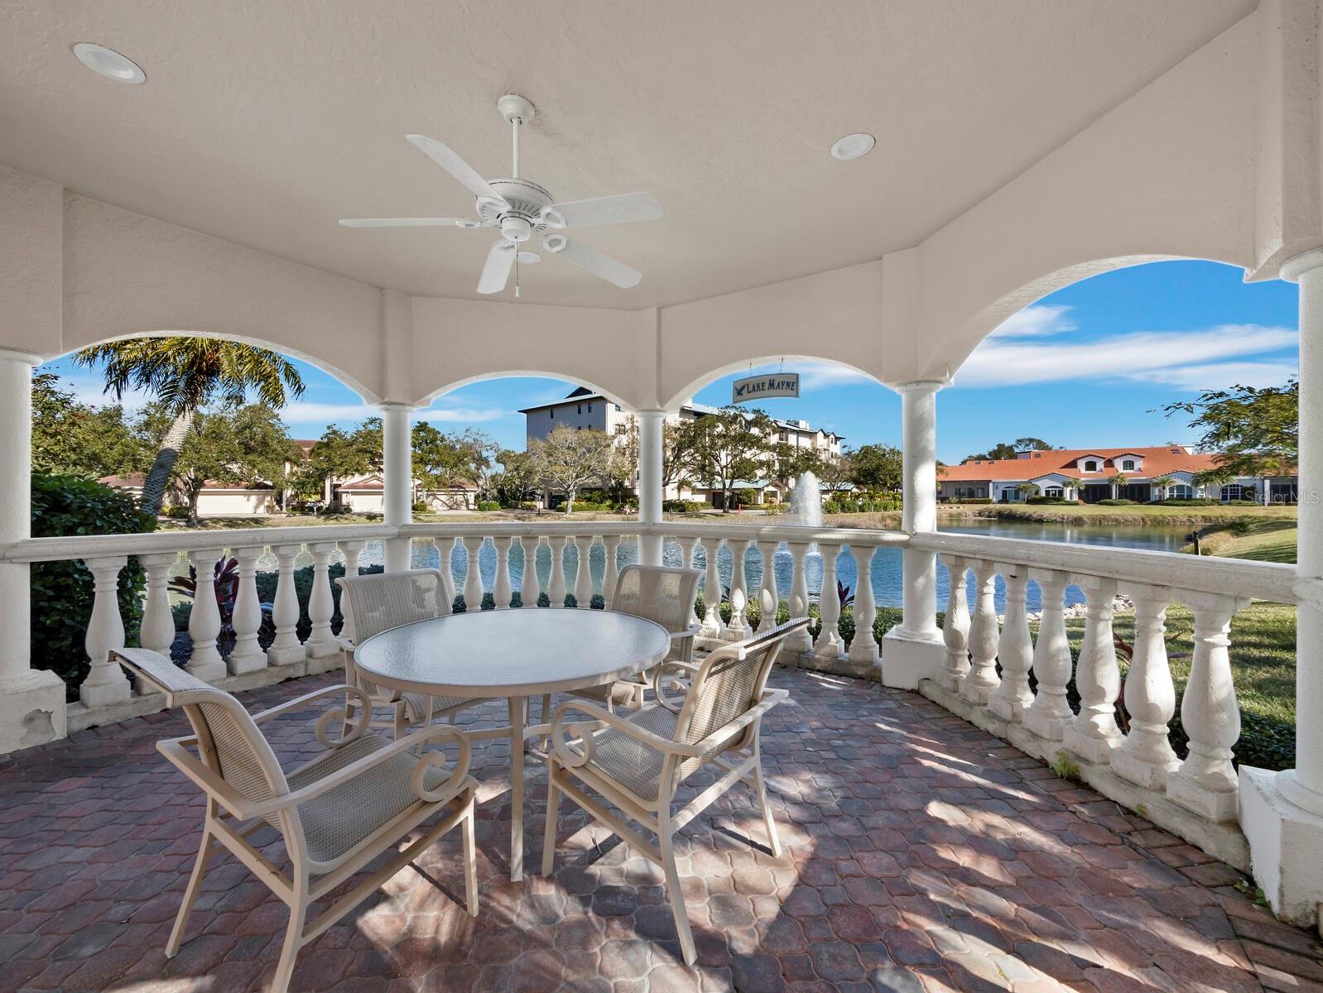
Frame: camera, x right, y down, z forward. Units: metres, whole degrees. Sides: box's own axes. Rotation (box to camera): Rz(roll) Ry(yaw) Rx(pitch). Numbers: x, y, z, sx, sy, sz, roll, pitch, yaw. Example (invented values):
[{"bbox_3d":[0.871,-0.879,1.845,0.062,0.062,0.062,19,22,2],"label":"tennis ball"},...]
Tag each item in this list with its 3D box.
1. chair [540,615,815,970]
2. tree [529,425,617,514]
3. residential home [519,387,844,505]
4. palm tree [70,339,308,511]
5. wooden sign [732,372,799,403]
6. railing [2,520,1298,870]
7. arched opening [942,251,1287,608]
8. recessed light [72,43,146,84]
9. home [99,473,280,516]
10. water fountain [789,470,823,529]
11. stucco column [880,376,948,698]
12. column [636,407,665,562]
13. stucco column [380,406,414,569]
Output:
[{"bbox_3d":[0.072,0.880,1.885,0.750,0.900,0.640,0,0,36],"label":"chair"},{"bbox_3d":[-9.193,-2.865,56.000,9.200,9.400,8.800,0,0,-9],"label":"tree"},{"bbox_3d":[10.000,-7.200,102.000,19.000,17.700,72.000,0,0,43],"label":"residential home"},{"bbox_3d":[-12.400,-1.600,14.500,4.700,6.600,4.700,0,0,-41],"label":"palm tree"},{"bbox_3d":[0.854,-0.894,4.409,0.583,0.215,0.040,0,0,35],"label":"wooden sign"},{"bbox_3d":[-0.366,0.787,3.736,5.985,1.086,2.926,0,0,11],"label":"railing"},{"bbox_3d":[2.018,-0.392,2.744,0.270,1.423,1.889,0,0,-12],"label":"arched opening"},{"bbox_3d":[-2.108,-1.655,2.050,0.197,0.025,0.197,0,0,0],"label":"recessed light"},{"bbox_3d":[-53.600,-0.300,62.000,15.000,4.800,10.000,0,0,-30],"label":"home"},{"bbox_3d":[6.512,0.695,24.000,1.500,3.600,1.500,0,0,15],"label":"water fountain"},{"bbox_3d":[1.816,0.267,3.762,0.400,2.084,0.400,0,0,35],"label":"stucco column"},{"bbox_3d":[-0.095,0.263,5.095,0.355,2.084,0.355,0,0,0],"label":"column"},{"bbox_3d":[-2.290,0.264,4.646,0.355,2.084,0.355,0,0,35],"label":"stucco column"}]

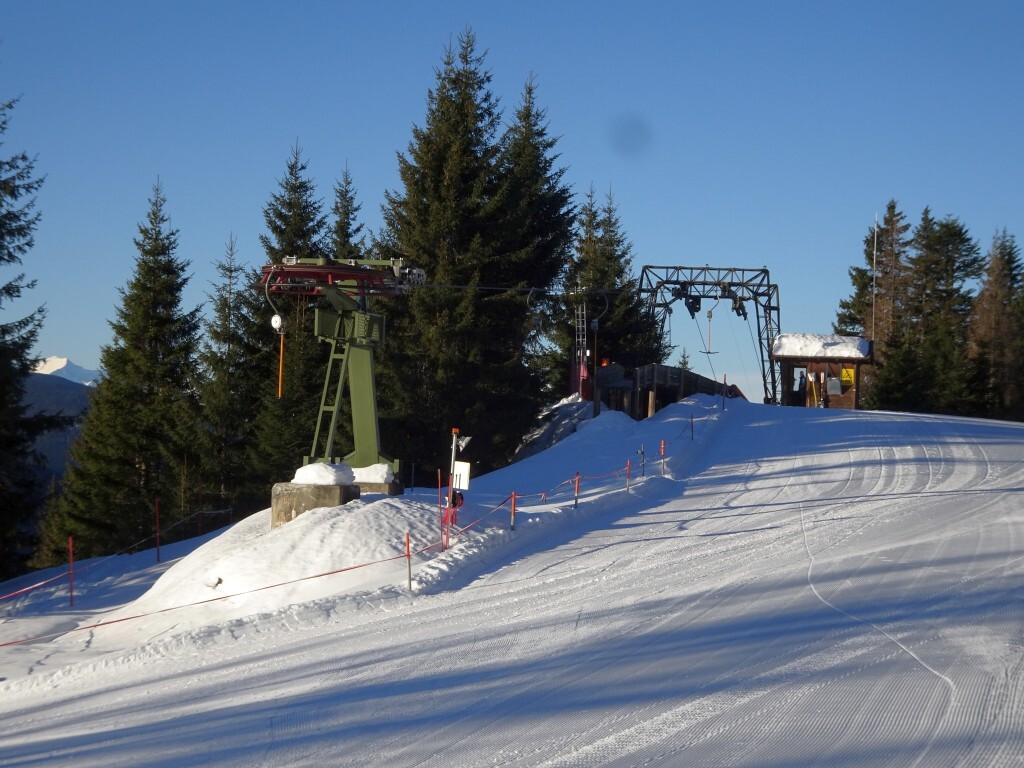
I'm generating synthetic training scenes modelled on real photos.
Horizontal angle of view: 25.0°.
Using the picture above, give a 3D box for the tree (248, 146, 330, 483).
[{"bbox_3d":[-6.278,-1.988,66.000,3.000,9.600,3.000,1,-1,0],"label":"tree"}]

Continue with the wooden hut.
[{"bbox_3d":[14.151,-0.594,105.500,4.300,3.450,3.400,1,-1,12],"label":"wooden hut"}]

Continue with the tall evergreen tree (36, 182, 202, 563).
[{"bbox_3d":[-10.466,-0.309,62.000,4.200,10.100,4.200,1,-1,0],"label":"tall evergreen tree"}]

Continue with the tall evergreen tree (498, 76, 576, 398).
[{"bbox_3d":[0.737,-4.874,83.000,3.800,12.200,3.800,1,-1,0],"label":"tall evergreen tree"}]

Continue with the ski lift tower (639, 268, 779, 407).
[{"bbox_3d":[8.981,-2.228,106.000,6.300,6.300,3.800,1,-1,14],"label":"ski lift tower"}]

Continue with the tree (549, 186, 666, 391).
[{"bbox_3d":[3.973,-3.847,97.000,4.900,8.900,4.900,1,-1,0],"label":"tree"}]

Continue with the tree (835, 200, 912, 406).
[{"bbox_3d":[18.685,-4.082,117.000,4.400,10.500,4.400,1,-1,0],"label":"tree"}]

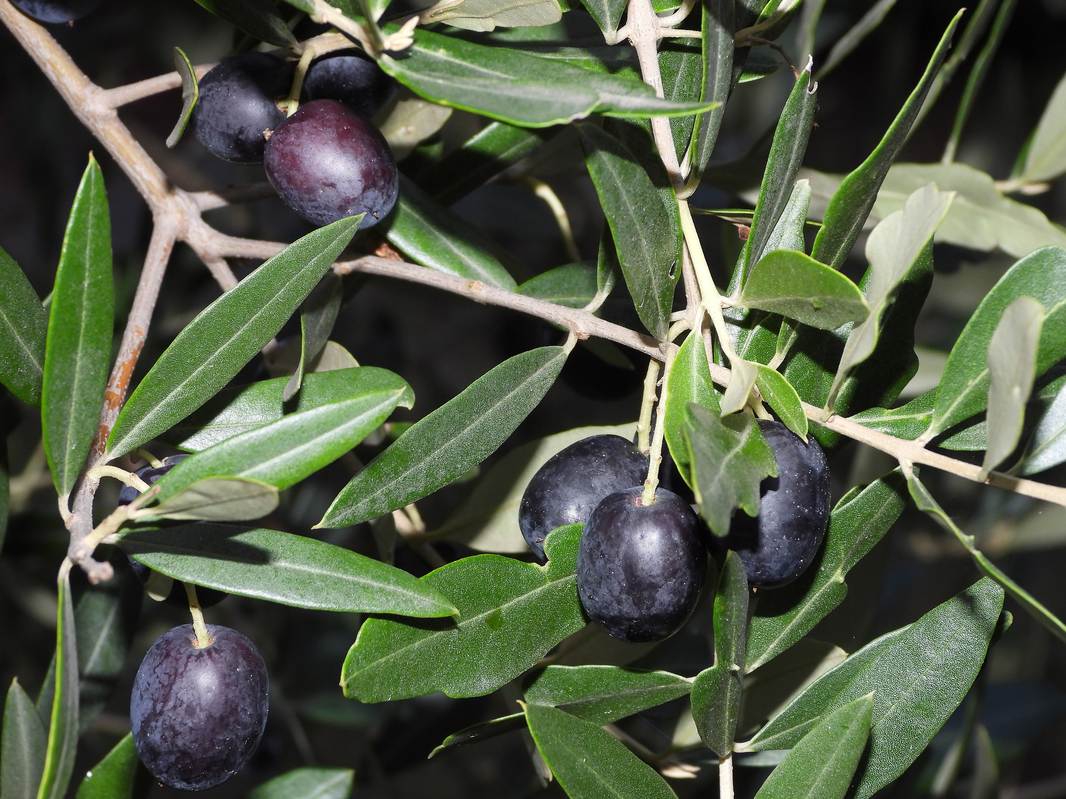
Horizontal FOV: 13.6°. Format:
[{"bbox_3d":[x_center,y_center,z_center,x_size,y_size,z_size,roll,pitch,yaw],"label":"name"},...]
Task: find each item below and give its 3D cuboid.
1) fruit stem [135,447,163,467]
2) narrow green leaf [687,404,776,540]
[{"bbox_3d":[-0.057,0.008,0.660,0.005,0.001,0.001,38,0,0],"label":"fruit stem"},{"bbox_3d":[0.027,0.009,0.597,0.011,0.020,0.004,15,-21,9],"label":"narrow green leaf"}]

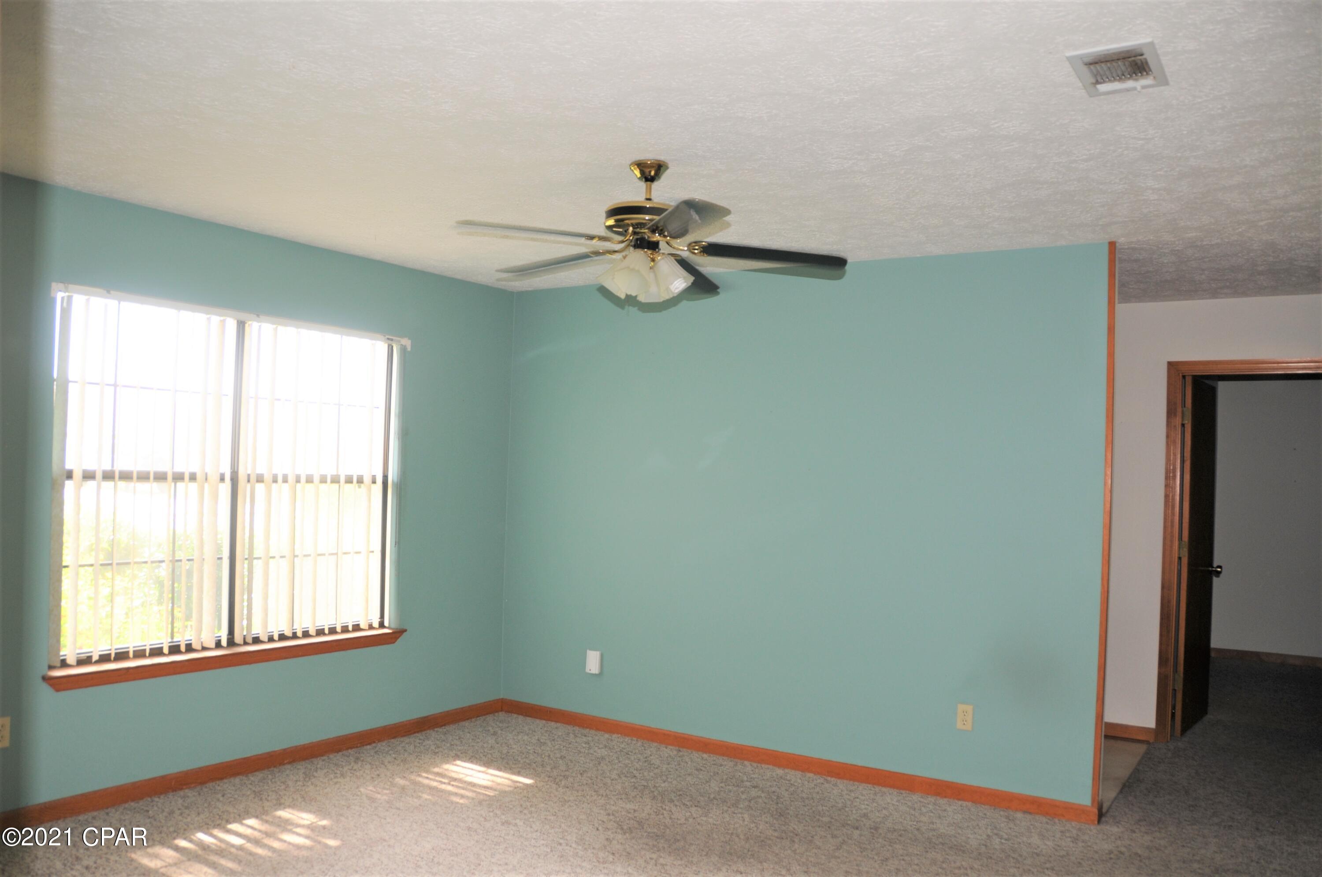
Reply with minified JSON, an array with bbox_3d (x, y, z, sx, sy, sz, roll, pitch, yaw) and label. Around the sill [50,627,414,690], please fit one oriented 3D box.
[{"bbox_3d":[-1.801,0.944,4.314,0.135,0.081,1.662,1,-2,36],"label":"sill"}]

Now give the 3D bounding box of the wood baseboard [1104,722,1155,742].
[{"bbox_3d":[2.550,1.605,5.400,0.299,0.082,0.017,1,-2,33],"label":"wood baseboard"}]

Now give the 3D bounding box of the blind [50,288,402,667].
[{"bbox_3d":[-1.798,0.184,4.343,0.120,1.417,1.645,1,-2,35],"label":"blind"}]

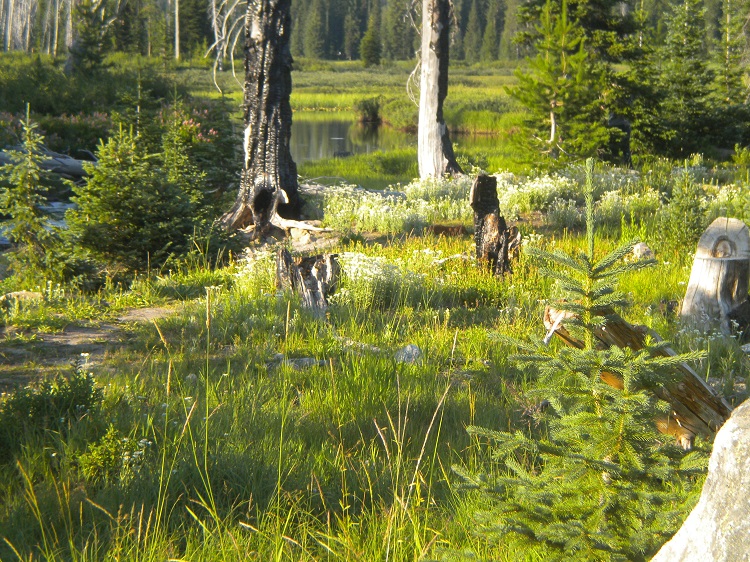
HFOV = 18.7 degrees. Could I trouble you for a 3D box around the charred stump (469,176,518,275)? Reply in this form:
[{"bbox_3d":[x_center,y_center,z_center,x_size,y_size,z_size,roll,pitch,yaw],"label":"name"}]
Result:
[{"bbox_3d":[0.869,-0.393,16.400,0.360,0.750,0.310,0,6,0],"label":"charred stump"}]

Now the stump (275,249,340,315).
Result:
[{"bbox_3d":[-0.409,0.006,14.000,0.390,0.410,0.370,0,6,0],"label":"stump"}]

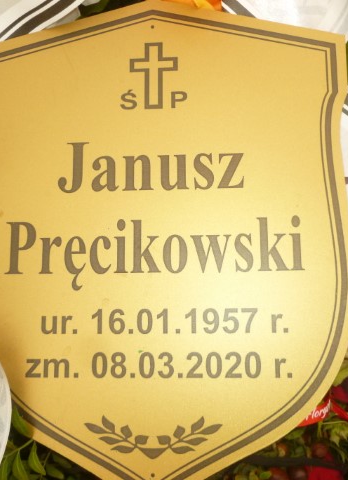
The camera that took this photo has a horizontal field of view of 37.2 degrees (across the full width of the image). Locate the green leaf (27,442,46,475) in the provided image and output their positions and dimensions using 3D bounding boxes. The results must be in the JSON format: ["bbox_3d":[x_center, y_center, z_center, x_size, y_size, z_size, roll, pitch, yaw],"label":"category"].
[{"bbox_3d":[-0.094,0.150,0.355,0.010,0.006,0.025,-17,75,-21],"label":"green leaf"}]

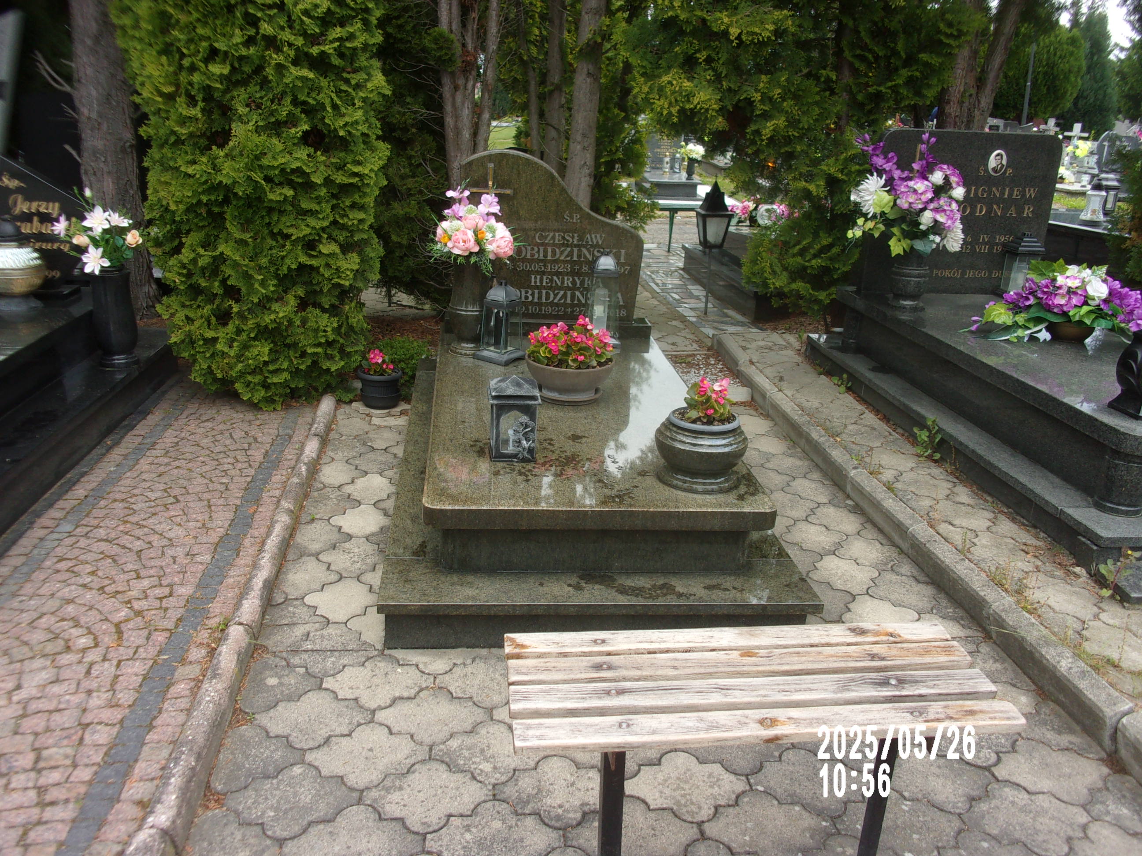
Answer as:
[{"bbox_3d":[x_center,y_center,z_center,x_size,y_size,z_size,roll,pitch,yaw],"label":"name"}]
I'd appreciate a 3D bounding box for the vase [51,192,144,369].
[{"bbox_3d":[-1.982,-0.624,3.902,0.360,0.731,0.320,1,20,-7],"label":"vase"}]

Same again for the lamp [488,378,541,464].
[{"bbox_3d":[-0.176,-0.039,2.895,0.155,0.258,0.155,1,19,-7],"label":"lamp"}]

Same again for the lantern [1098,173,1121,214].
[{"bbox_3d":[5.067,-2.210,8.700,0.170,0.370,0.170,1,19,-7],"label":"lantern"}]

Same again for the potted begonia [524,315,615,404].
[{"bbox_3d":[0.004,-0.260,3.470,0.335,0.305,0.330,1,19,-7],"label":"potted begonia"}]

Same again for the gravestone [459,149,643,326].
[{"bbox_3d":[-0.091,-0.846,4.099,0.809,0.729,0.088,1,20,-7],"label":"gravestone"}]

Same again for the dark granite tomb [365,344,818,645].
[{"bbox_3d":[-0.022,0.044,3.453,1.180,0.360,2.242,1,20,-7],"label":"dark granite tomb"}]

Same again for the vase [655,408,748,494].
[{"bbox_3d":[0.380,0.058,2.695,0.271,0.183,0.271,1,20,-7],"label":"vase"}]

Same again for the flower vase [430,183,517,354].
[{"bbox_3d":[-0.424,-0.687,4.018,0.370,0.710,0.330,1,19,-7],"label":"flower vase"}]

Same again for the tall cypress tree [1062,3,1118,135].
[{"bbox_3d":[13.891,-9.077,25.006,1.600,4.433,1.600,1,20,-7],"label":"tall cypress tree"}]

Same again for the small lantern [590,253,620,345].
[{"bbox_3d":[0.145,-0.574,4.058,0.159,0.405,0.159,1,20,-7],"label":"small lantern"}]

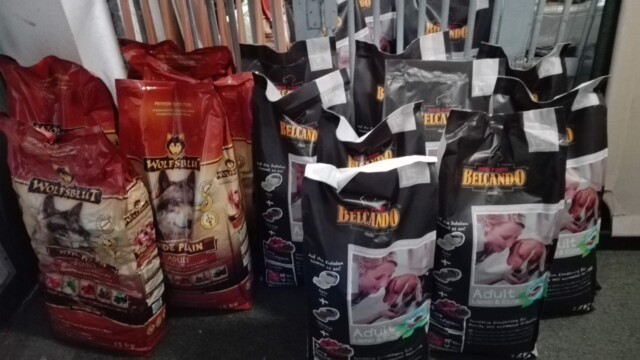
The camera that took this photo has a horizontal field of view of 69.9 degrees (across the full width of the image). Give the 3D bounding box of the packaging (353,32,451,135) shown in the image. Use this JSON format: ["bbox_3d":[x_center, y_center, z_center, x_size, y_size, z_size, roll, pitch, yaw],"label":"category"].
[{"bbox_3d":[0.334,-0.151,1.914,0.362,0.831,0.161,-5,29,-3],"label":"packaging"}]

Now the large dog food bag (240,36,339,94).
[{"bbox_3d":[-0.095,-0.148,1.947,0.362,0.831,0.161,-5,29,-3],"label":"large dog food bag"}]

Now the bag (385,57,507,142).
[{"bbox_3d":[0.420,-0.026,1.710,0.362,0.831,0.161,-2,30,3],"label":"bag"}]

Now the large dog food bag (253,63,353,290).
[{"bbox_3d":[-0.038,0.028,1.667,0.362,0.831,0.161,-4,29,-2],"label":"large dog food bag"}]

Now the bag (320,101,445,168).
[{"bbox_3d":[0.180,0.140,1.490,0.362,0.812,0.161,-4,29,-2],"label":"bag"}]

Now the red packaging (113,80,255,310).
[{"bbox_3d":[-0.448,0.070,1.610,0.352,0.861,0.166,1,29,7],"label":"red packaging"}]

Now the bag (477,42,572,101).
[{"bbox_3d":[0.739,-0.093,1.789,0.362,0.831,0.161,-2,28,3],"label":"bag"}]

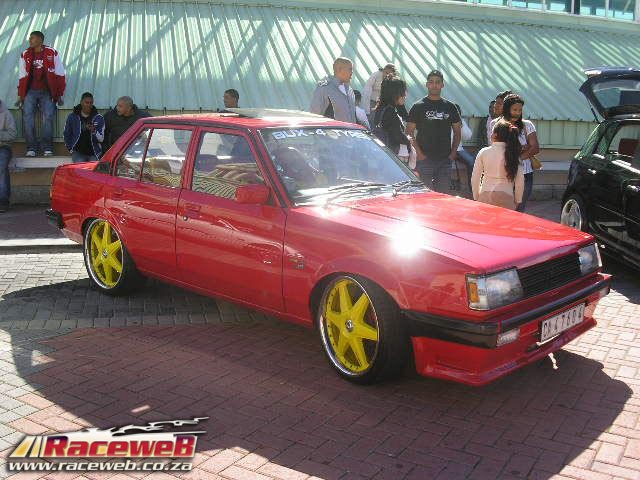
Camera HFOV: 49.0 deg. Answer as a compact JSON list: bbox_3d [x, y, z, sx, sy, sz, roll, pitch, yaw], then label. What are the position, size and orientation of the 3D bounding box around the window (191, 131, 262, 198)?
[{"bbox_3d":[-0.553,-0.461,4.354,0.740,0.408,0.050,11,-4,41],"label":"window"}]

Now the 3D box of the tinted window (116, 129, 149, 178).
[{"bbox_3d":[-1.327,-0.618,5.045,0.329,0.380,0.045,11,-4,41],"label":"tinted window"}]

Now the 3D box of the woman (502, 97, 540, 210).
[{"bbox_3d":[1.932,-0.648,7.146,0.470,1.630,0.320,-1,11,-13],"label":"woman"}]

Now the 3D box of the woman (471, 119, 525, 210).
[{"bbox_3d":[1.531,-0.305,6.184,0.470,1.490,0.290,1,10,-7],"label":"woman"}]

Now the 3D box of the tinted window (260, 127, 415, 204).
[{"bbox_3d":[0.141,-0.530,4.610,1.260,0.592,0.100,-9,-29,-47],"label":"tinted window"}]

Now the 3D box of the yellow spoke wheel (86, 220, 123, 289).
[{"bbox_3d":[-1.568,0.099,5.343,0.524,0.524,0.170,11,14,41],"label":"yellow spoke wheel"}]

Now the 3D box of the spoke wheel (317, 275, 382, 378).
[{"bbox_3d":[0.218,0.447,3.749,0.170,0.524,0.524,-5,13,-35],"label":"spoke wheel"}]

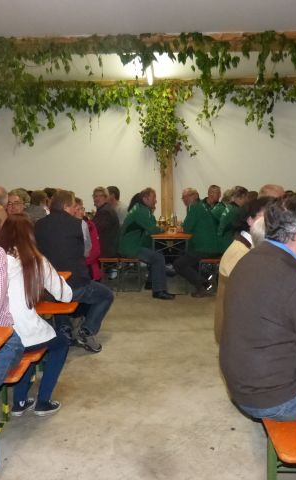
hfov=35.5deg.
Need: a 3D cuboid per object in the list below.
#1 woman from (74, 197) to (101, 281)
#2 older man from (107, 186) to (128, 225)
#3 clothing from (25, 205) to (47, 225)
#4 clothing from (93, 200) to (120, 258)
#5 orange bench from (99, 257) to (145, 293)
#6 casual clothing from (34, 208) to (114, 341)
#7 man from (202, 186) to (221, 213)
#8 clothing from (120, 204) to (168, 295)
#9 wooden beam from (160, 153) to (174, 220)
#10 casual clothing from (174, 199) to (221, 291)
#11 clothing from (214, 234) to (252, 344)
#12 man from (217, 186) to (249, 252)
[{"bbox_3d":[-0.635,0.196,4.550,0.480,1.220,0.600,-4,7,-27],"label":"woman"},{"bbox_3d":[-0.474,-0.013,6.350,0.680,1.320,0.500,1,6,17],"label":"older man"},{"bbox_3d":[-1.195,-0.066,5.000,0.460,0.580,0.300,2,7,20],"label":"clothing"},{"bbox_3d":[-0.519,-0.111,5.650,0.400,0.700,0.480,0,6,3],"label":"clothing"},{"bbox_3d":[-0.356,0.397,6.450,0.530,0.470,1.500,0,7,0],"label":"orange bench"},{"bbox_3d":[-0.568,0.271,3.620,0.520,1.080,0.660,4,7,37],"label":"casual clothing"},{"bbox_3d":[0.949,-0.132,6.800,0.600,1.300,0.500,2,7,21],"label":"man"},{"bbox_3d":[-0.050,0.106,5.750,0.660,1.060,0.520,-1,6,-3],"label":"clothing"},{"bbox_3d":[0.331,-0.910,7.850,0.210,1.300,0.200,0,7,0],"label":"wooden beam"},{"bbox_3d":[0.643,0.043,6.000,0.620,1.150,0.520,4,8,30],"label":"casual clothing"},{"bbox_3d":[0.596,0.233,2.450,0.420,0.620,0.480,-1,6,-6],"label":"clothing"},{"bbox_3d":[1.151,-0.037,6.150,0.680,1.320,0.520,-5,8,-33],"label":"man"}]

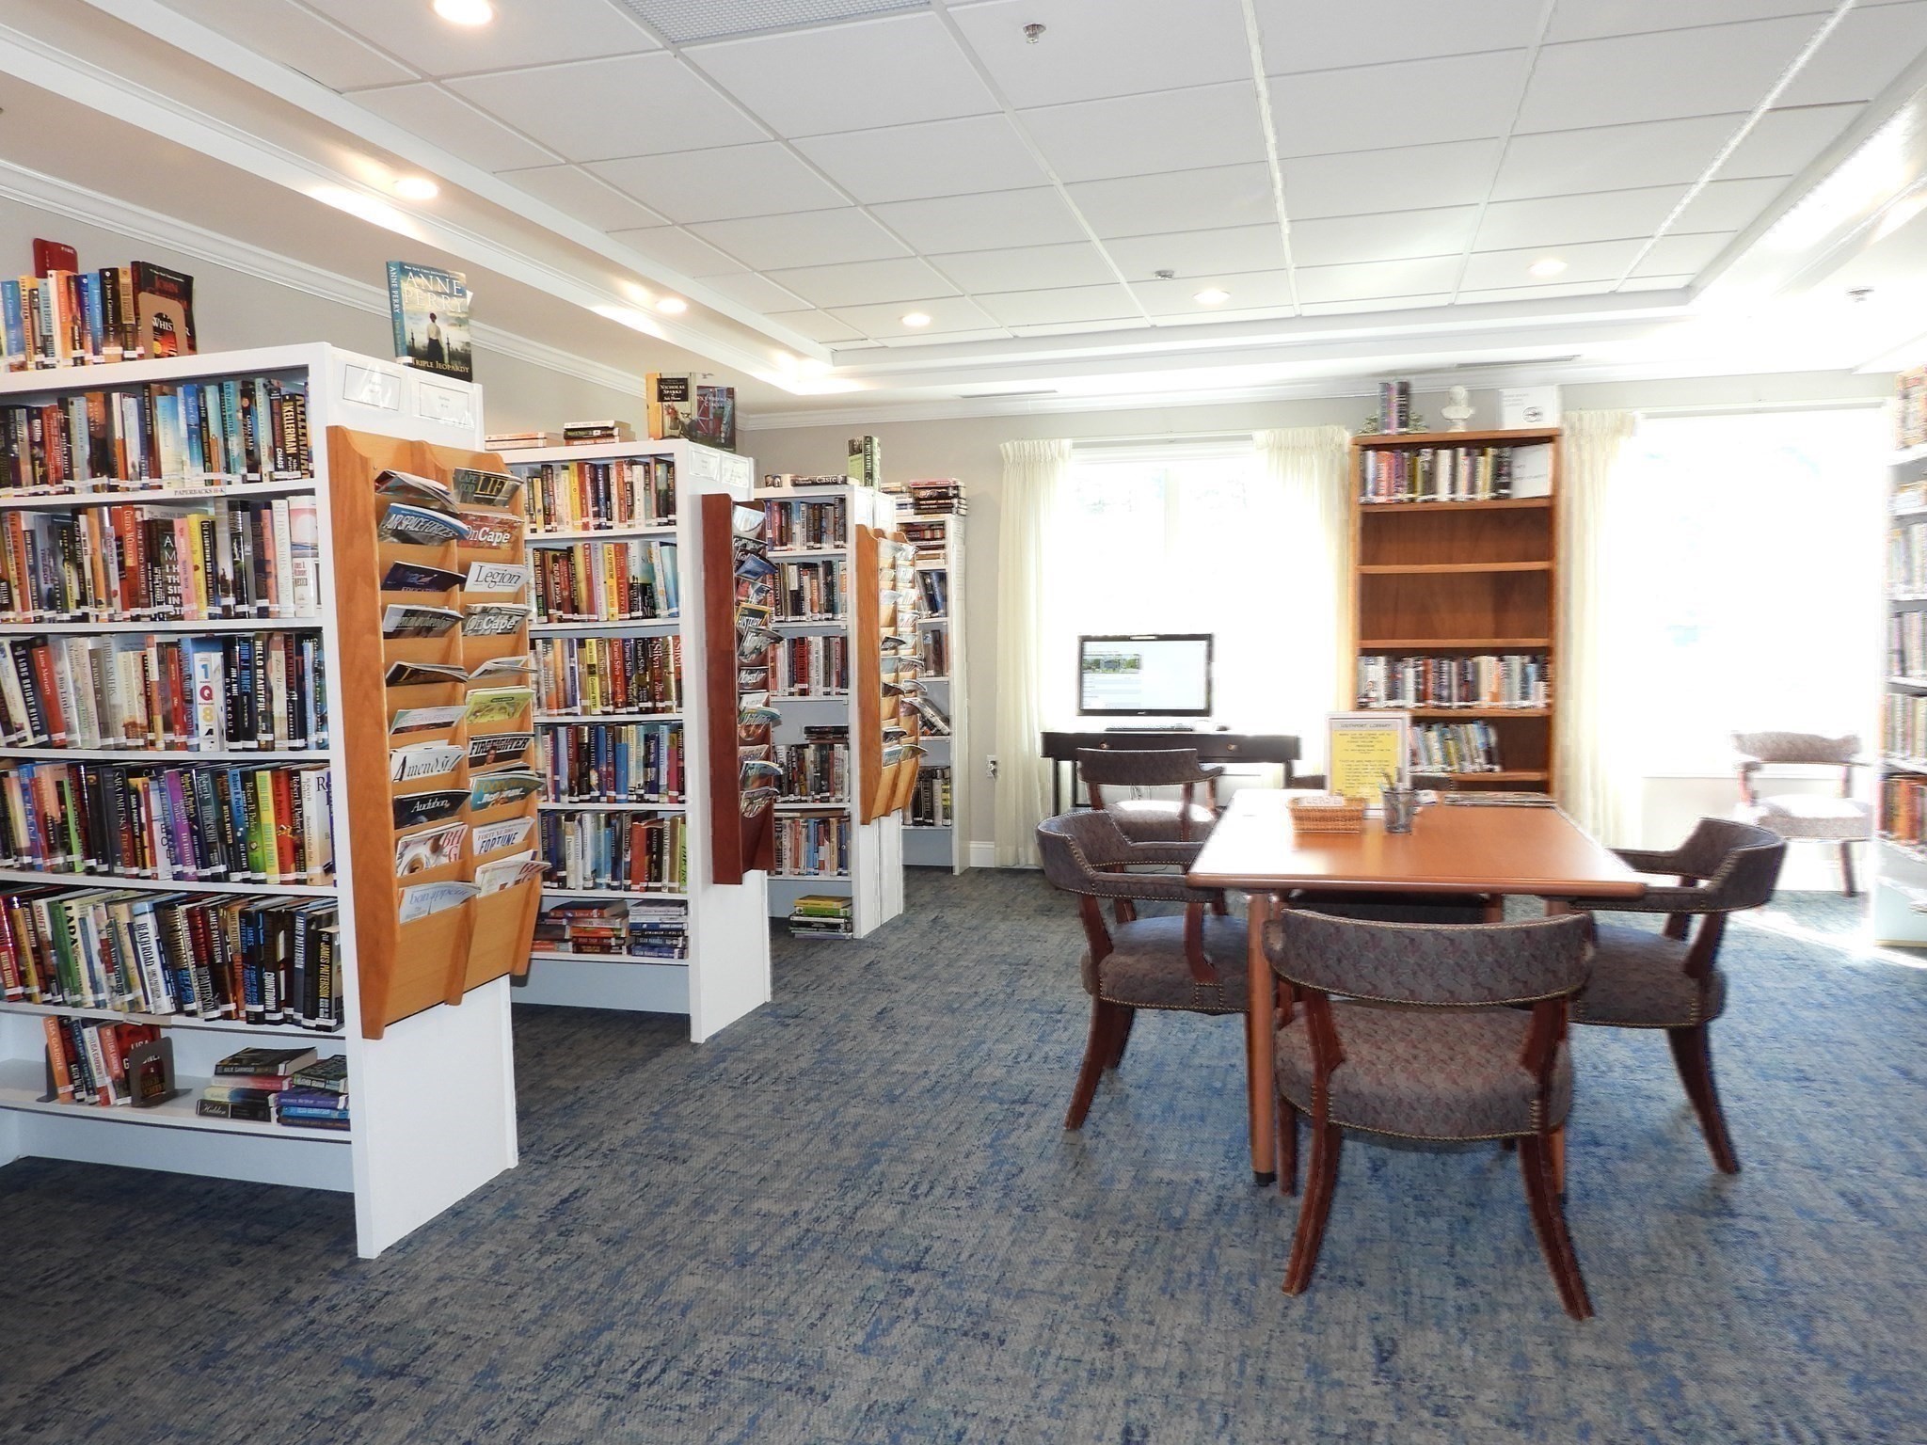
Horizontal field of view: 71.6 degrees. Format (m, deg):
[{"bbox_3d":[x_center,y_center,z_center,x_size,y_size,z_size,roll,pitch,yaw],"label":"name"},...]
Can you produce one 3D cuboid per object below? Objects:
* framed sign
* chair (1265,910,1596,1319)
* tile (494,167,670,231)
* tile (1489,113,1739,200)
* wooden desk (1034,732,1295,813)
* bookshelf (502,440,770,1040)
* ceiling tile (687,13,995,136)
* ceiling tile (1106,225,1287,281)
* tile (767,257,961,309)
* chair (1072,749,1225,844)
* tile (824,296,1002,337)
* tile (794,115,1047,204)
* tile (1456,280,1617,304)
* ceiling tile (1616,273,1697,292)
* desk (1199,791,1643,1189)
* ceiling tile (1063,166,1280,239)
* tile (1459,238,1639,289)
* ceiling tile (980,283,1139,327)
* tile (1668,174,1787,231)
[{"bbox_3d":[1.072,0.120,3.542,0.213,0.287,0.065,0,5,16],"label":"framed sign"},{"bbox_3d":[0.916,0.713,2.668,0.598,0.760,0.624,0,4,12],"label":"chair"},{"bbox_3d":[-1.117,-1.585,4.043,0.260,0.025,0.600,0,4,16],"label":"tile"},{"bbox_3d":[1.827,-1.602,3.786,0.605,0.030,0.605,0,5,16],"label":"tile"},{"bbox_3d":[1.023,0.424,6.509,1.220,0.770,0.500,0,4,16],"label":"wooden desk"},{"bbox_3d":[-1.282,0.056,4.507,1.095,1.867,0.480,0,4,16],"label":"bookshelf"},{"bbox_3d":[-0.268,-1.537,3.175,0.605,0.025,0.605,0,4,16],"label":"ceiling tile"},{"bbox_3d":[0.819,-1.649,4.674,0.600,0.024,0.595,0,4,16],"label":"ceiling tile"},{"bbox_3d":[-0.364,-1.659,5.036,0.605,0.030,0.605,0,5,16],"label":"tile"},{"bbox_3d":[0.841,0.466,6.032,0.600,0.765,0.600,0,4,16],"label":"chair"},{"bbox_3d":[-0.200,-1.699,5.594,0.600,0.024,0.595,0,4,16],"label":"tile"},{"bbox_3d":[-0.098,-1.557,3.702,0.597,0.020,0.597,0,5,16],"label":"tile"},{"bbox_3d":[2.280,-1.731,5.347,0.600,0.020,0.190,0,5,16],"label":"tile"},{"bbox_3d":[2.722,-1.734,5.247,0.260,0.020,0.260,0,5,16],"label":"ceiling tile"},{"bbox_3d":[1.117,0.641,3.447,0.910,0.742,1.390,0,5,16],"label":"desk"},{"bbox_3d":[0.654,-1.607,4.117,0.605,0.030,0.605,0,5,16],"label":"ceiling tile"},{"bbox_3d":[2.173,-1.700,4.957,0.597,0.020,0.597,0,5,16],"label":"tile"},{"bbox_3d":[0.391,-1.696,5.417,0.600,0.024,0.595,0,4,16],"label":"ceiling tile"},{"bbox_3d":[2.412,-1.647,4.253,0.260,0.020,0.597,0,5,16],"label":"tile"}]

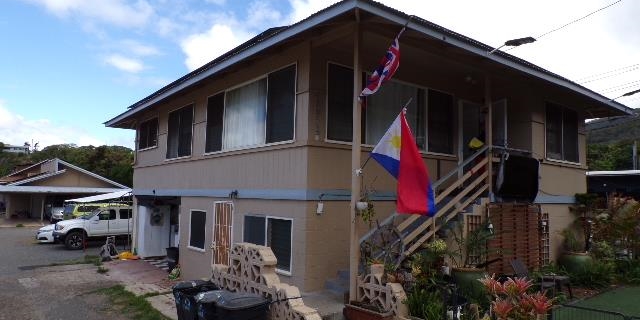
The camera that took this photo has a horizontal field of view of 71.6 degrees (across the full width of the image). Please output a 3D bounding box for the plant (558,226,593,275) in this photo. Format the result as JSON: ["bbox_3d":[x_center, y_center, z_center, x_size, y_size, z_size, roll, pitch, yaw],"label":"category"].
[{"bbox_3d":[6.231,2.227,10.800,0.820,1.220,0.820,5,-6,-37],"label":"plant"}]

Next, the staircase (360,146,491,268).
[{"bbox_3d":[1.733,1.001,8.398,3.500,2.700,1.120,5,-6,-37],"label":"staircase"}]

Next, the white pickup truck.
[{"bbox_3d":[-9.053,2.979,19.994,5.200,1.760,1.780,5,-6,-37],"label":"white pickup truck"}]

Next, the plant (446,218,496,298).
[{"bbox_3d":[2.646,1.773,7.750,0.860,1.420,0.860,5,-6,-37],"label":"plant"}]

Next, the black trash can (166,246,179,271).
[{"bbox_3d":[-4.325,2.952,13.100,0.480,0.700,0.480,5,-6,-37],"label":"black trash can"}]

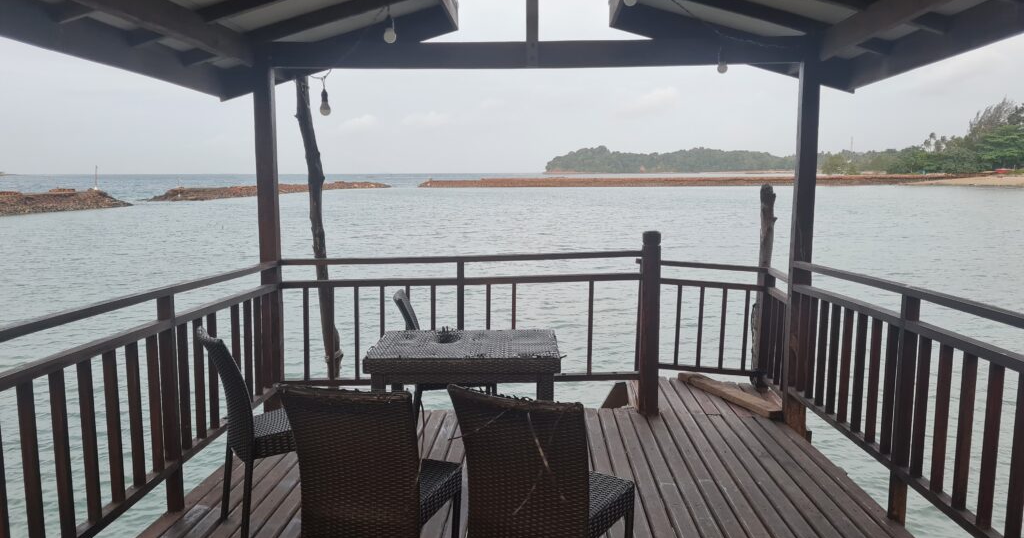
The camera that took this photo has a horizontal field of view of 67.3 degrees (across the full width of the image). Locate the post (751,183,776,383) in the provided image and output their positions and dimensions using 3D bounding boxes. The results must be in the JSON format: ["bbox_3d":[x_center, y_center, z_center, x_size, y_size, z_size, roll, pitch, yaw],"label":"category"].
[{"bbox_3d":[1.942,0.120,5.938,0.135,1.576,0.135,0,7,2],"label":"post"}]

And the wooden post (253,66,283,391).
[{"bbox_3d":[-1.523,-0.111,4.823,0.105,2.260,0.105,0,7,2],"label":"wooden post"}]

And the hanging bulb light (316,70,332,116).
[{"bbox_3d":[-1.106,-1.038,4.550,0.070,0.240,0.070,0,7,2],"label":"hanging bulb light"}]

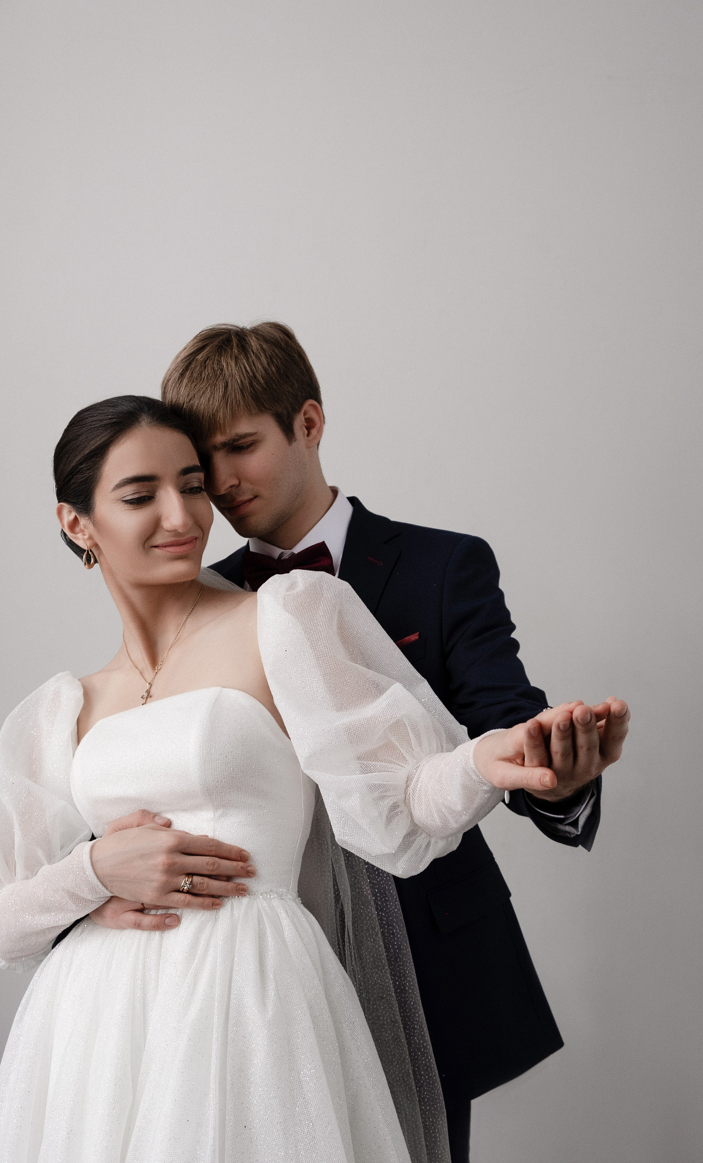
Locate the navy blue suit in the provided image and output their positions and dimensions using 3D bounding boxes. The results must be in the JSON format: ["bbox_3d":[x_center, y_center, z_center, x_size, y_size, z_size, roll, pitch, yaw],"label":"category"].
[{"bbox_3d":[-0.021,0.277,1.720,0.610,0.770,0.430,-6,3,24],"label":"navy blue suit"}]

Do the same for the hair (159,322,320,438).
[{"bbox_3d":[-0.133,-0.243,1.690,0.175,0.175,0.215,-1,25,40],"label":"hair"}]

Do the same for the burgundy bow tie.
[{"bbox_3d":[-0.076,-0.019,1.655,0.120,0.054,0.035,-7,3,23],"label":"burgundy bow tie"}]

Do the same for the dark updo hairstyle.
[{"bbox_3d":[-0.263,-0.128,1.610,0.165,0.200,0.215,-8,-1,-25],"label":"dark updo hairstyle"}]

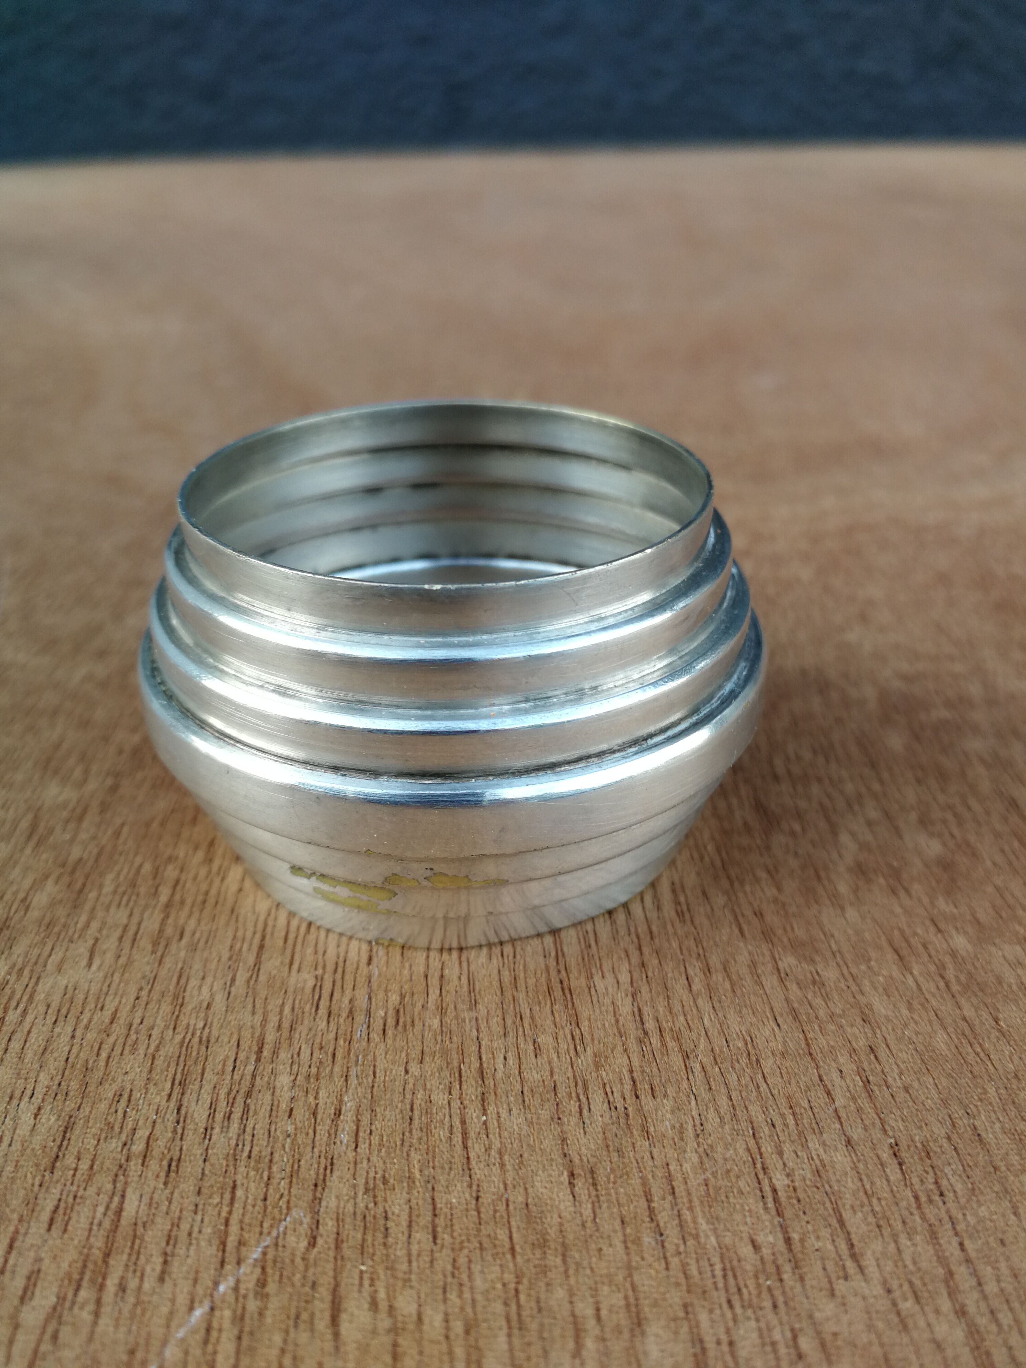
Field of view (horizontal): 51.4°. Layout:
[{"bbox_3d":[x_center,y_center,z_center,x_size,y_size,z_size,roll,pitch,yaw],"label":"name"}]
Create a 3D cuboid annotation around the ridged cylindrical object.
[{"bbox_3d":[-0.006,-0.005,0.123,0.070,0.040,0.070,0,31,0],"label":"ridged cylindrical object"}]

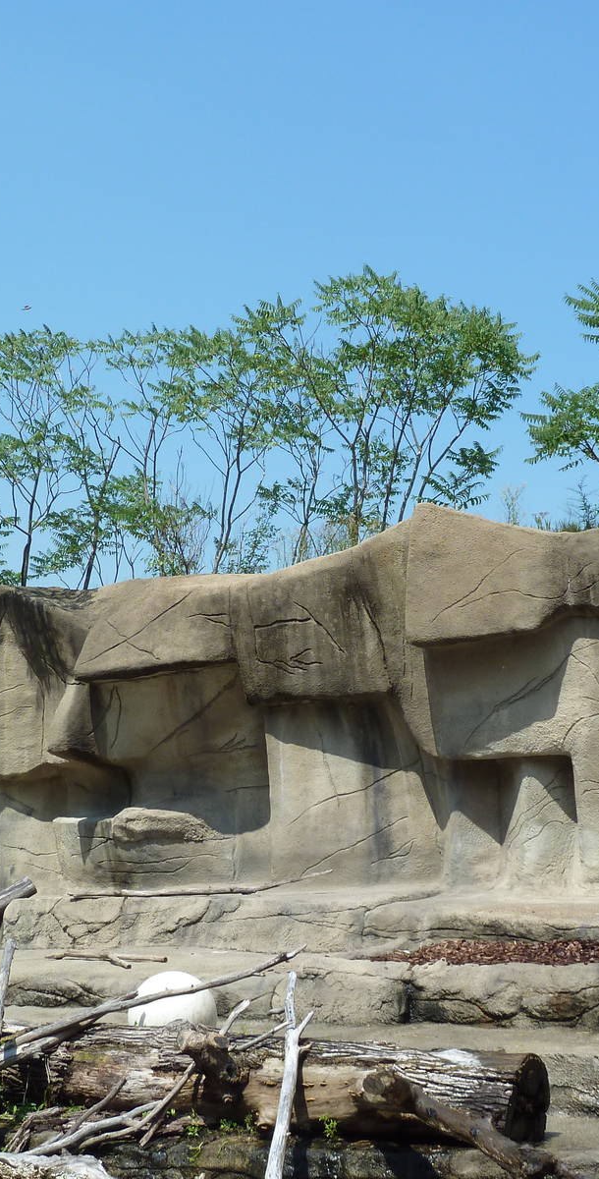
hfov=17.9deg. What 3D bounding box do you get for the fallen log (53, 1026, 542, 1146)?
[{"bbox_3d":[-0.096,3.847,14.897,4.000,0.680,0.720,-1,-5,17],"label":"fallen log"}]

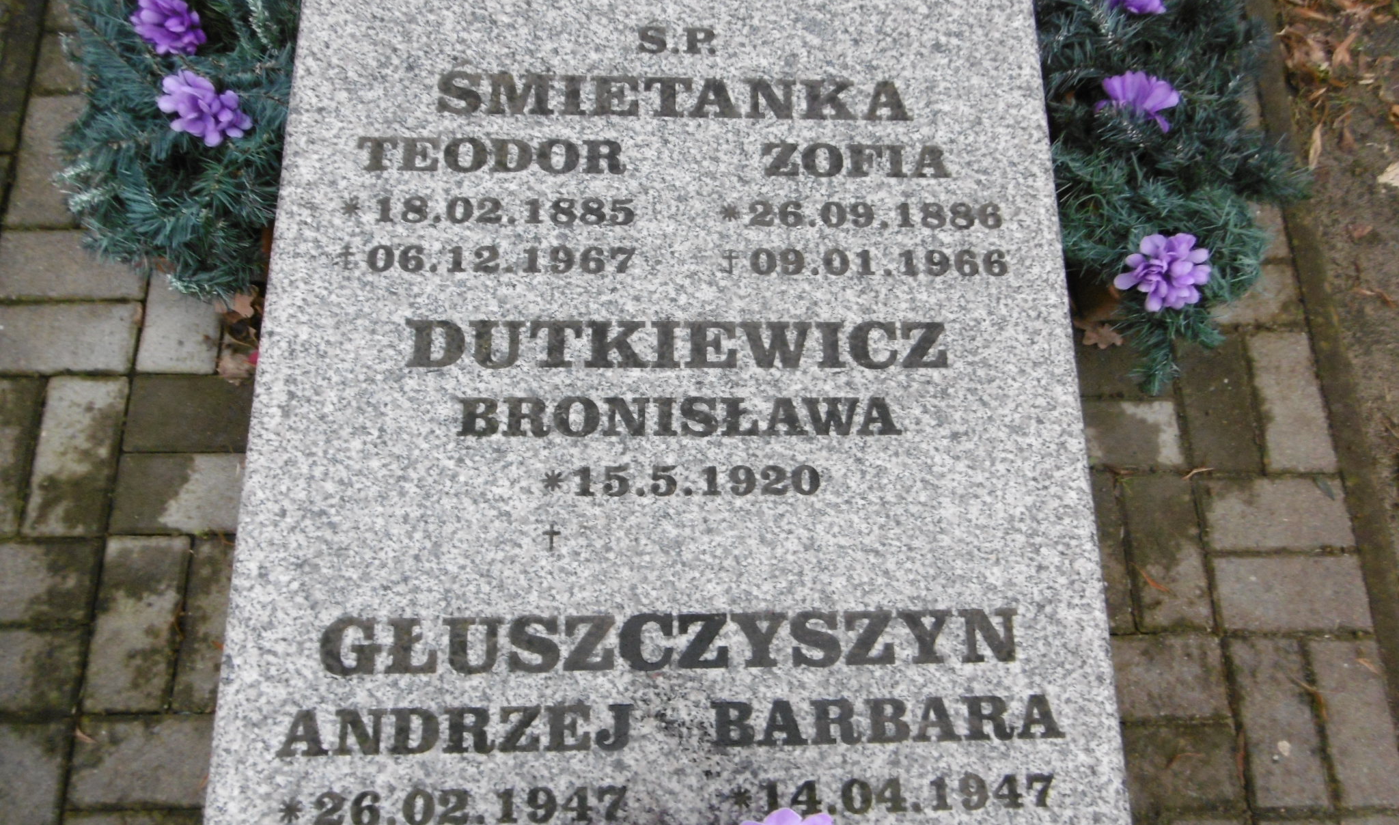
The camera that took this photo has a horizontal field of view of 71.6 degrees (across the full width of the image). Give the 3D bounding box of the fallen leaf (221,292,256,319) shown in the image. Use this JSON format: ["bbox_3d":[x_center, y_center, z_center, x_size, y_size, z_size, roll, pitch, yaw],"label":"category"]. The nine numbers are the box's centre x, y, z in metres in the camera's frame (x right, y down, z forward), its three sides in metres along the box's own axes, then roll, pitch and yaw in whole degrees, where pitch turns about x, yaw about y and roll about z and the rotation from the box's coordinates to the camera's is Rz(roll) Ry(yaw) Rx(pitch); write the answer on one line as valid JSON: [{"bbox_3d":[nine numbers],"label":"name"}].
[{"bbox_3d":[-0.578,-0.134,1.215,0.043,0.015,0.037,-1,73,-2],"label":"fallen leaf"}]

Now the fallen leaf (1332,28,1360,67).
[{"bbox_3d":[0.950,-0.535,1.426,0.029,0.012,0.081,22,73,2],"label":"fallen leaf"}]

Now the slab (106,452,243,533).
[{"bbox_3d":[-0.599,0.104,1.185,0.191,0.060,0.096,-1,73,-2],"label":"slab"}]

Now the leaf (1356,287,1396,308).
[{"bbox_3d":[0.918,-0.161,1.314,0.059,0.010,0.019,27,73,3],"label":"leaf"}]

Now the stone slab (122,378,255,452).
[{"bbox_3d":[-0.601,0.009,1.215,0.191,0.060,0.096,-1,73,-2],"label":"stone slab"}]

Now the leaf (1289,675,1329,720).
[{"bbox_3d":[0.727,0.333,1.151,0.019,0.010,0.065,-35,79,-13],"label":"leaf"}]

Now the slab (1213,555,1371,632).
[{"bbox_3d":[0.721,0.229,1.218,0.189,0.060,0.096,0,74,-5],"label":"slab"}]

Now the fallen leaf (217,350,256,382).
[{"bbox_3d":[-0.570,-0.057,1.194,0.046,0.015,0.043,-1,73,-2],"label":"fallen leaf"}]

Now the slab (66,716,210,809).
[{"bbox_3d":[-0.593,0.391,1.097,0.191,0.060,0.096,-1,73,-2],"label":"slab"}]

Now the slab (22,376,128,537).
[{"bbox_3d":[-0.748,0.058,1.196,0.096,0.060,0.196,-1,73,-2],"label":"slab"}]

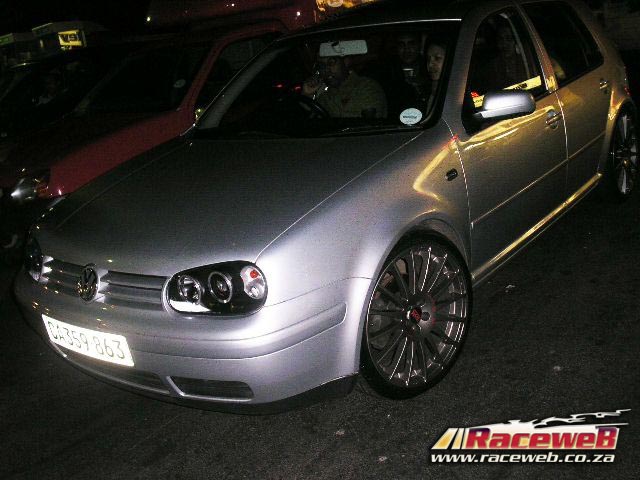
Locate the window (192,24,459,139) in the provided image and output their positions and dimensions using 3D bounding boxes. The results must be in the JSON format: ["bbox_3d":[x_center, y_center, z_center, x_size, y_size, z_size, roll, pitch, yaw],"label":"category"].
[{"bbox_3d":[0.016,-0.771,3.385,1.420,0.120,0.770,6,54,38],"label":"window"}]

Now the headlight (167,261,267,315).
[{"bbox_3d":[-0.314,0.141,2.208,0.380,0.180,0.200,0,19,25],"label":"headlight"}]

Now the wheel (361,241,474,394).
[{"bbox_3d":[0.307,0.272,2.684,0.630,0.630,0.220,-20,21,-35],"label":"wheel"}]

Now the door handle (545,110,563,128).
[{"bbox_3d":[1.150,-0.598,3.455,0.050,0.058,0.180,6,22,38],"label":"door handle"}]

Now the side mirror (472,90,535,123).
[{"bbox_3d":[0.781,-0.561,2.978,0.220,0.145,0.150,6,22,38],"label":"side mirror"}]

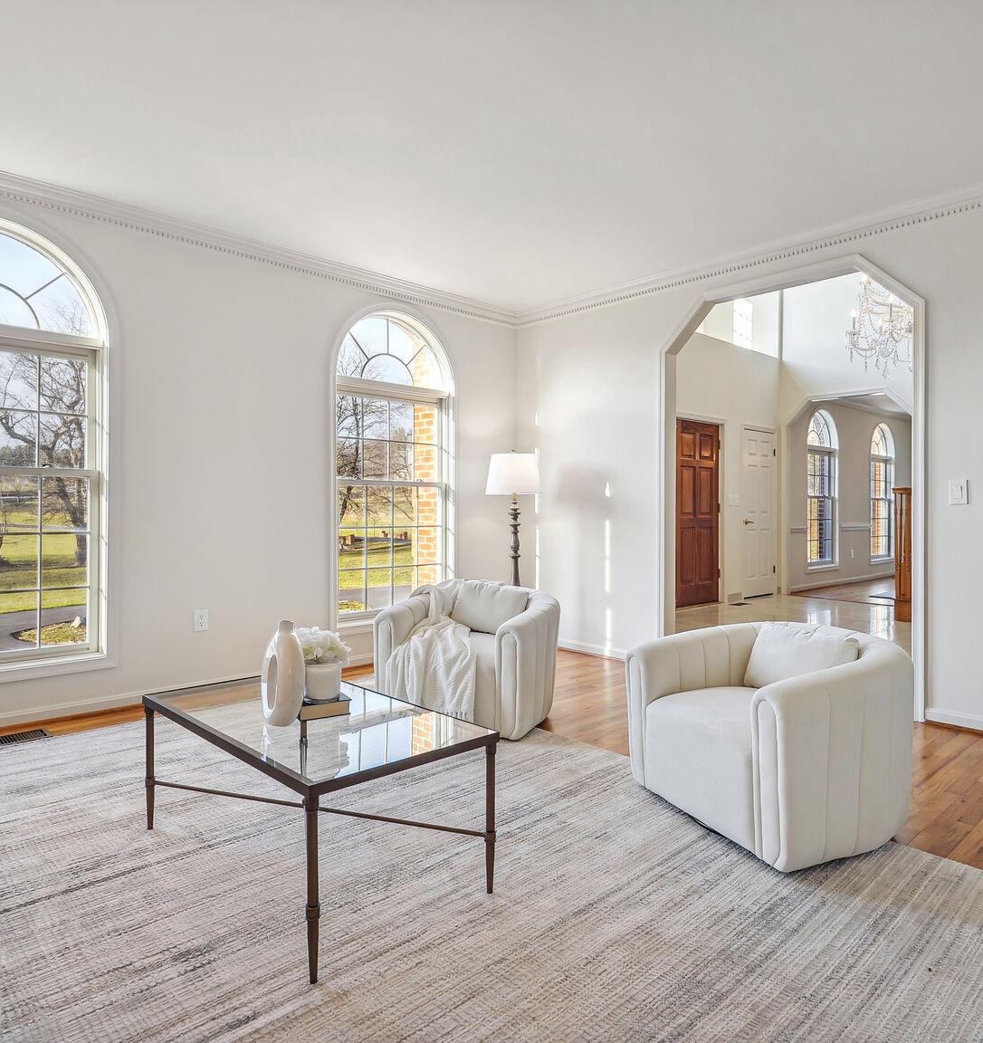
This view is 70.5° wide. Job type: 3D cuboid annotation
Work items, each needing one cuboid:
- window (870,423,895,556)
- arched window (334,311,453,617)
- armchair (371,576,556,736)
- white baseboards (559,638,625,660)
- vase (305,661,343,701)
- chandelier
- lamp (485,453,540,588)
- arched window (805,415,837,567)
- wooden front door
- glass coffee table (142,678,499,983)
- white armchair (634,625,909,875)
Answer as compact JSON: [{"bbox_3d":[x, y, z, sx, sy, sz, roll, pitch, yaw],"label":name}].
[{"bbox_3d":[6.033,-0.456,10.806,1.020,2.130,0.130,-1,1,-42],"label":"window"},{"bbox_3d":[-0.696,-0.407,4.954,1.014,2.155,0.120,0,1,-42],"label":"arched window"},{"bbox_3d":[-0.051,0.684,3.659,0.810,0.645,0.780,0,1,26],"label":"armchair"},{"bbox_3d":[0.652,0.944,5.189,0.018,0.092,1.382,0,1,-42],"label":"white baseboards"},{"bbox_3d":[-0.515,0.481,2.140,0.110,0.105,0.110,0,1,0],"label":"vase"},{"bbox_3d":[3.484,-1.700,5.687,0.960,1.040,0.960,0,1,-42],"label":"chandelier"},{"bbox_3d":[0.167,0.232,5.153,0.403,1.507,0.403,0,1,0],"label":"lamp"},{"bbox_3d":[4.663,-0.489,9.902,1.019,2.176,0.120,0,1,-42],"label":"arched window"},{"bbox_3d":[2.292,-0.069,7.755,0.900,2.030,0.050,0,1,-42],"label":"wooden front door"},{"bbox_3d":[-0.552,0.785,2.070,0.570,0.437,1.065,0,1,-44],"label":"glass coffee table"},{"bbox_3d":[1.034,0.708,2.486,0.780,0.635,0.810,0,1,-22],"label":"white armchair"}]

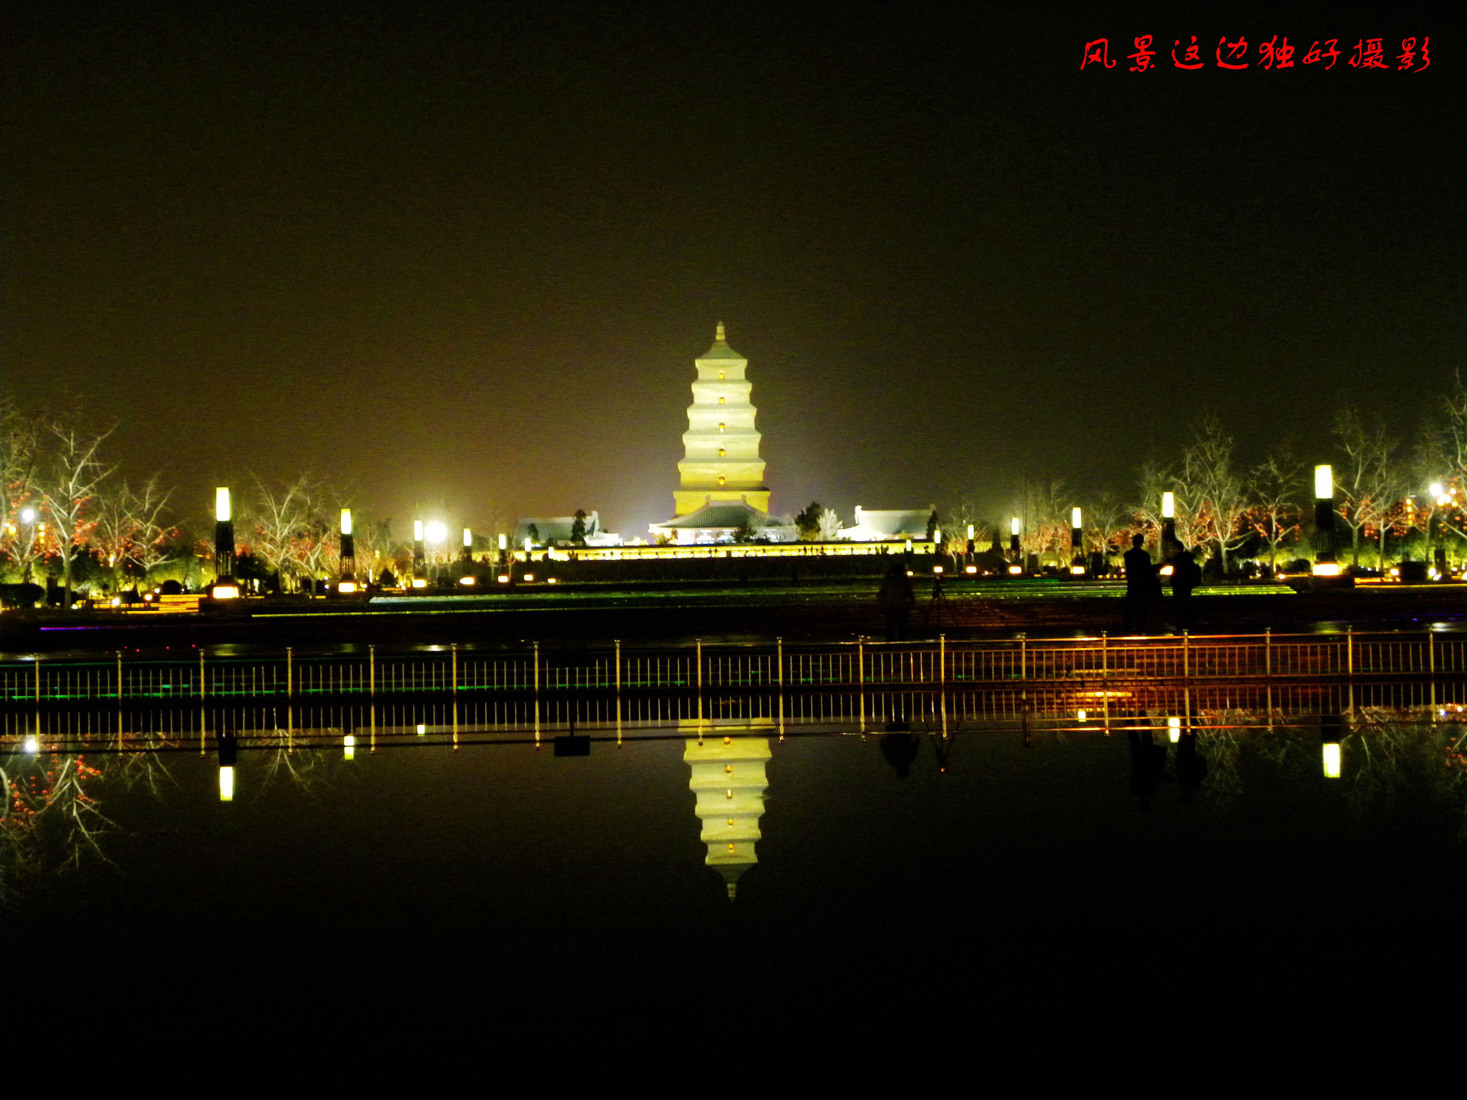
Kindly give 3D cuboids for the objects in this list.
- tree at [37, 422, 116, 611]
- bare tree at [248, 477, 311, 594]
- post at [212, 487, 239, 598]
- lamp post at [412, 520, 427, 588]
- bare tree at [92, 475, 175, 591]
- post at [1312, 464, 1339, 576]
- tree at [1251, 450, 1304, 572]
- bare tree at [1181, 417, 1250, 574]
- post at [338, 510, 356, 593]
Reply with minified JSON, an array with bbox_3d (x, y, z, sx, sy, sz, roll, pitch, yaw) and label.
[{"bbox_3d":[-29.884,-1.667,79.000,3.543,8.389,3.437,-1,-2,-1],"label":"tree"},{"bbox_3d":[-31.369,-1.152,120.400,4.368,8.100,4.237,-1,-2,-1],"label":"bare tree"},{"bbox_3d":[-25.070,-0.336,85.700,1.080,5.550,1.080,-1,-2,-1],"label":"post"},{"bbox_3d":[-25.970,0.355,143.700,1.080,5.550,1.080,-1,-2,-1],"label":"lamp post"},{"bbox_3d":[-41.781,-1.197,121.000,5.746,8.061,5.574,-1,-2,-1],"label":"bare tree"},{"bbox_3d":[29.434,-1.459,86.400,1.080,5.550,1.080,-1,-2,-1],"label":"post"},{"bbox_3d":[43.503,-3.163,139.000,4.217,9.718,4.091,-1,-2,-1],"label":"tree"},{"bbox_3d":[33.394,-3.812,120.400,4.765,10.880,4.622,-1,-2,-1],"label":"bare tree"},{"bbox_3d":[-25.533,0.057,114.700,1.080,5.550,1.080,-1,-2,-1],"label":"post"}]

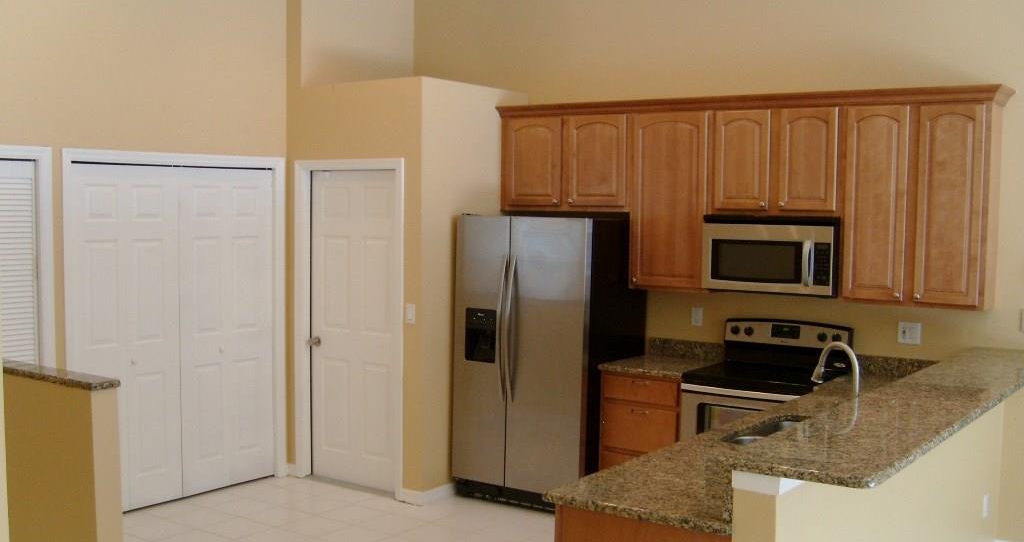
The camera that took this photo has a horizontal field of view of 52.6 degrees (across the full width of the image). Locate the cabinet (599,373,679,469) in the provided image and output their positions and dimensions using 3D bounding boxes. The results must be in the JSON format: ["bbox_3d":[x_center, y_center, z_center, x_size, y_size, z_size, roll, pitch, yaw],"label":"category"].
[{"bbox_3d":[0.911,1.033,6.289,0.519,0.874,0.620,3,4,33],"label":"cabinet"}]

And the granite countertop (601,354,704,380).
[{"bbox_3d":[0.909,0.577,6.253,0.529,0.040,0.648,3,4,33],"label":"granite countertop"}]

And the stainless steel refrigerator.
[{"bbox_3d":[0.230,0.553,6.553,0.906,1.772,0.815,3,4,33],"label":"stainless steel refrigerator"}]

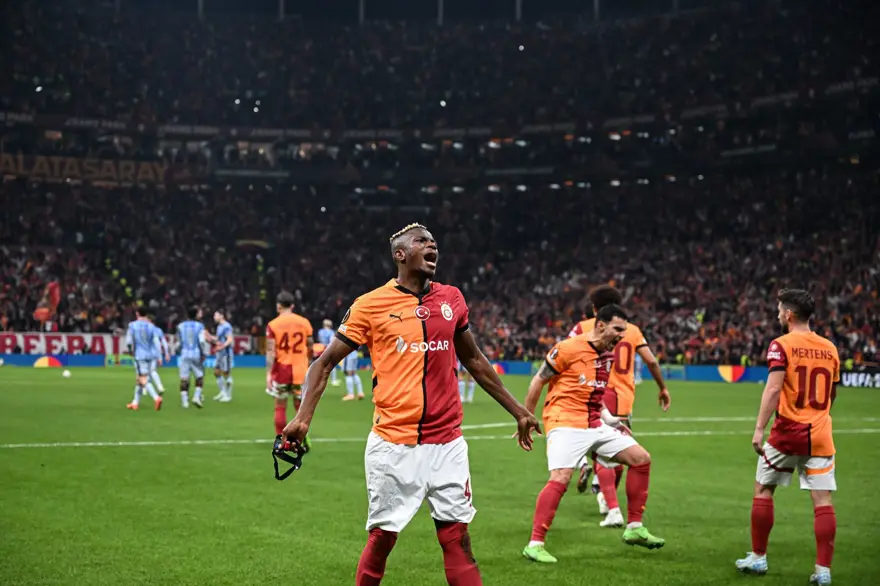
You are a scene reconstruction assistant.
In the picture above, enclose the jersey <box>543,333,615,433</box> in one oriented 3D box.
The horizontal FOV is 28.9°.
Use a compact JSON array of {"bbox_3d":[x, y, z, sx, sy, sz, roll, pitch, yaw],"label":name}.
[{"bbox_3d":[0.897,0.582,11.000,0.460,0.660,0.310,2,15,-45],"label":"jersey"}]

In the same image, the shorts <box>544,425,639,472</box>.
[{"bbox_3d":[0.976,0.957,10.950,0.420,0.380,0.440,-1,-2,44],"label":"shorts"}]

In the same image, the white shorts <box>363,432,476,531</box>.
[{"bbox_3d":[-0.083,0.732,6.900,0.430,0.460,0.300,0,-1,-15],"label":"white shorts"}]

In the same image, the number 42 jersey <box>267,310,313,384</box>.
[{"bbox_3d":[-1.731,0.654,19.800,0.540,0.800,0.310,0,-1,-9],"label":"number 42 jersey"}]

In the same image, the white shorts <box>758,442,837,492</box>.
[{"bbox_3d":[2.084,0.941,10.000,0.440,0.420,0.300,0,-1,-12],"label":"white shorts"}]

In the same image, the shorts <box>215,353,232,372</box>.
[{"bbox_3d":[-4.240,1.342,33.500,0.300,0.440,0.400,1,-1,-30],"label":"shorts"}]

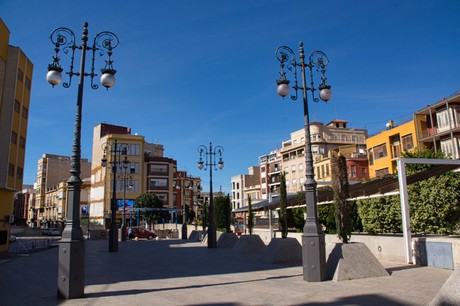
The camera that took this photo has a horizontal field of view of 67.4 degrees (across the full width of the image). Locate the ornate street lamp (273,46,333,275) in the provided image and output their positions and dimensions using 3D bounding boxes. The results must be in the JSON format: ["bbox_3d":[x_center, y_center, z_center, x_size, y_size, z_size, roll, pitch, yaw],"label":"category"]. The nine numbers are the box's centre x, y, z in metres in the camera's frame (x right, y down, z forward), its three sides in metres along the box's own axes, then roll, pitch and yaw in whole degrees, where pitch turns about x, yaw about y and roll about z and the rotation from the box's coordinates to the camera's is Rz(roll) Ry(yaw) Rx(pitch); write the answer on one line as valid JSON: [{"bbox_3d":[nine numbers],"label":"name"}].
[{"bbox_3d":[2.434,-0.004,10.794,1.875,7.568,0.636,1,-12,-13],"label":"ornate street lamp"}]

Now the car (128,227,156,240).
[{"bbox_3d":[-10.003,9.046,38.831,3.800,1.500,1.700,1,-12,-12],"label":"car"}]

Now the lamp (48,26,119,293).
[{"bbox_3d":[-4.171,-0.168,9.464,1.930,7.570,0.680,2,-12,-14],"label":"lamp"}]

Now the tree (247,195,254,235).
[{"bbox_3d":[1.246,3.754,20.966,0.440,2.430,0.440,-1,-11,0],"label":"tree"}]

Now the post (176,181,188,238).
[{"bbox_3d":[-5.246,6.081,40.053,1.930,7.500,0.680,2,-12,-14],"label":"post"}]

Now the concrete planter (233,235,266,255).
[{"bbox_3d":[1.204,5.301,20.158,1.789,0.912,1.806,1,-12,-13],"label":"concrete planter"}]

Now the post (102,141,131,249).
[{"bbox_3d":[-7.842,2.794,23.426,1.875,7.568,0.636,1,-12,-13],"label":"post"}]

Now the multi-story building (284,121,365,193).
[{"bbox_3d":[21.402,4.894,79.331,12.460,22.600,14.000,3,-12,-22],"label":"multi-story building"}]

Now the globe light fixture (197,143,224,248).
[{"bbox_3d":[-1.332,2.928,25.089,1.930,7.570,0.680,2,-12,-14],"label":"globe light fixture"}]

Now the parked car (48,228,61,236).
[{"bbox_3d":[-32.279,14.551,63.565,1.770,1.440,4.200,7,-14,-36],"label":"parked car"}]

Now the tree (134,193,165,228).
[{"bbox_3d":[-10.877,8.160,46.866,4.200,5.430,4.200,1,-12,-13],"label":"tree"}]

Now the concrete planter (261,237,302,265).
[{"bbox_3d":[2.460,4.314,15.402,1.789,0.912,1.806,1,-12,-13],"label":"concrete planter"}]

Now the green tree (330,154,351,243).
[{"bbox_3d":[3.637,1.477,11.193,0.516,2.855,0.516,1,-12,-13],"label":"green tree"}]

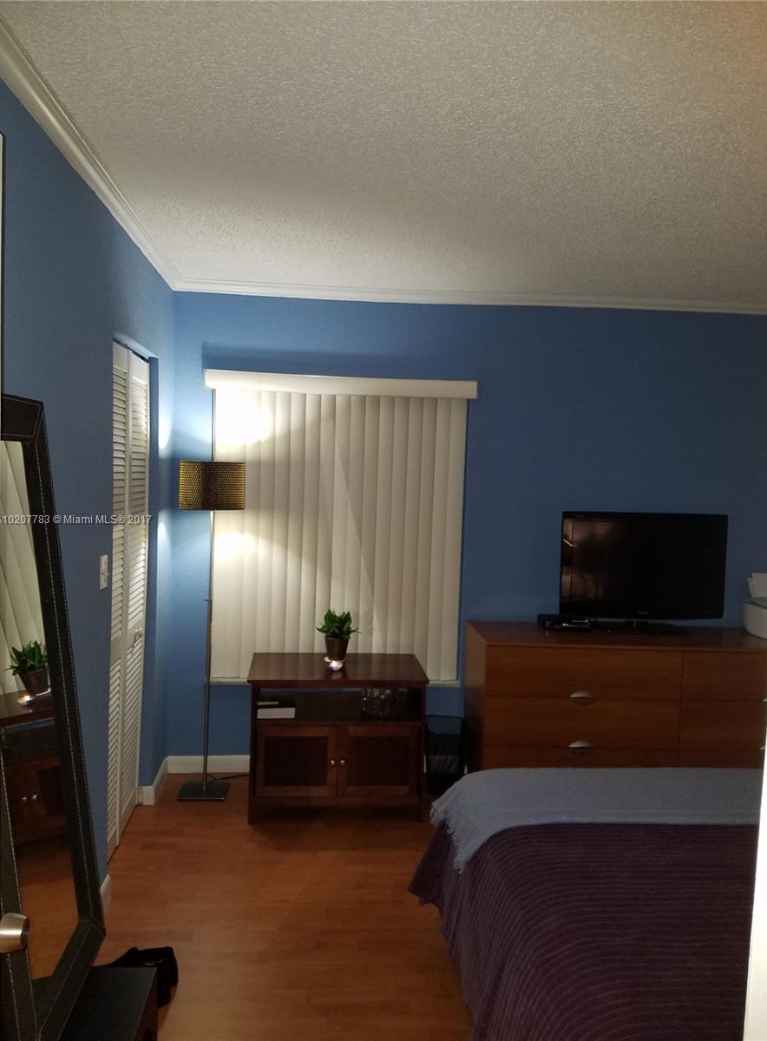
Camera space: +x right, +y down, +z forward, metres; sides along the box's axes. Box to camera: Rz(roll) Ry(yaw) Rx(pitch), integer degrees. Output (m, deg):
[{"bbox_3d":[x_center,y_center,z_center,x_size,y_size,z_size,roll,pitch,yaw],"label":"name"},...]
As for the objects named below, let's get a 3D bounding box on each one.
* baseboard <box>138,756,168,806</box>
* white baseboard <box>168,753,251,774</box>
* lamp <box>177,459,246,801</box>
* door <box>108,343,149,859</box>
[{"bbox_3d":[-1.079,1.232,3.720,0.065,0.090,0.393,1,3,-5],"label":"baseboard"},{"bbox_3d":[-0.876,1.226,3.934,0.399,0.090,0.017,1,3,-5],"label":"white baseboard"},{"bbox_3d":[-0.814,0.500,3.678,0.307,1.571,0.307,1,3,-5],"label":"lamp"},{"bbox_3d":[-1.048,0.308,3.102,0.051,1.976,0.728,1,3,-5],"label":"door"}]

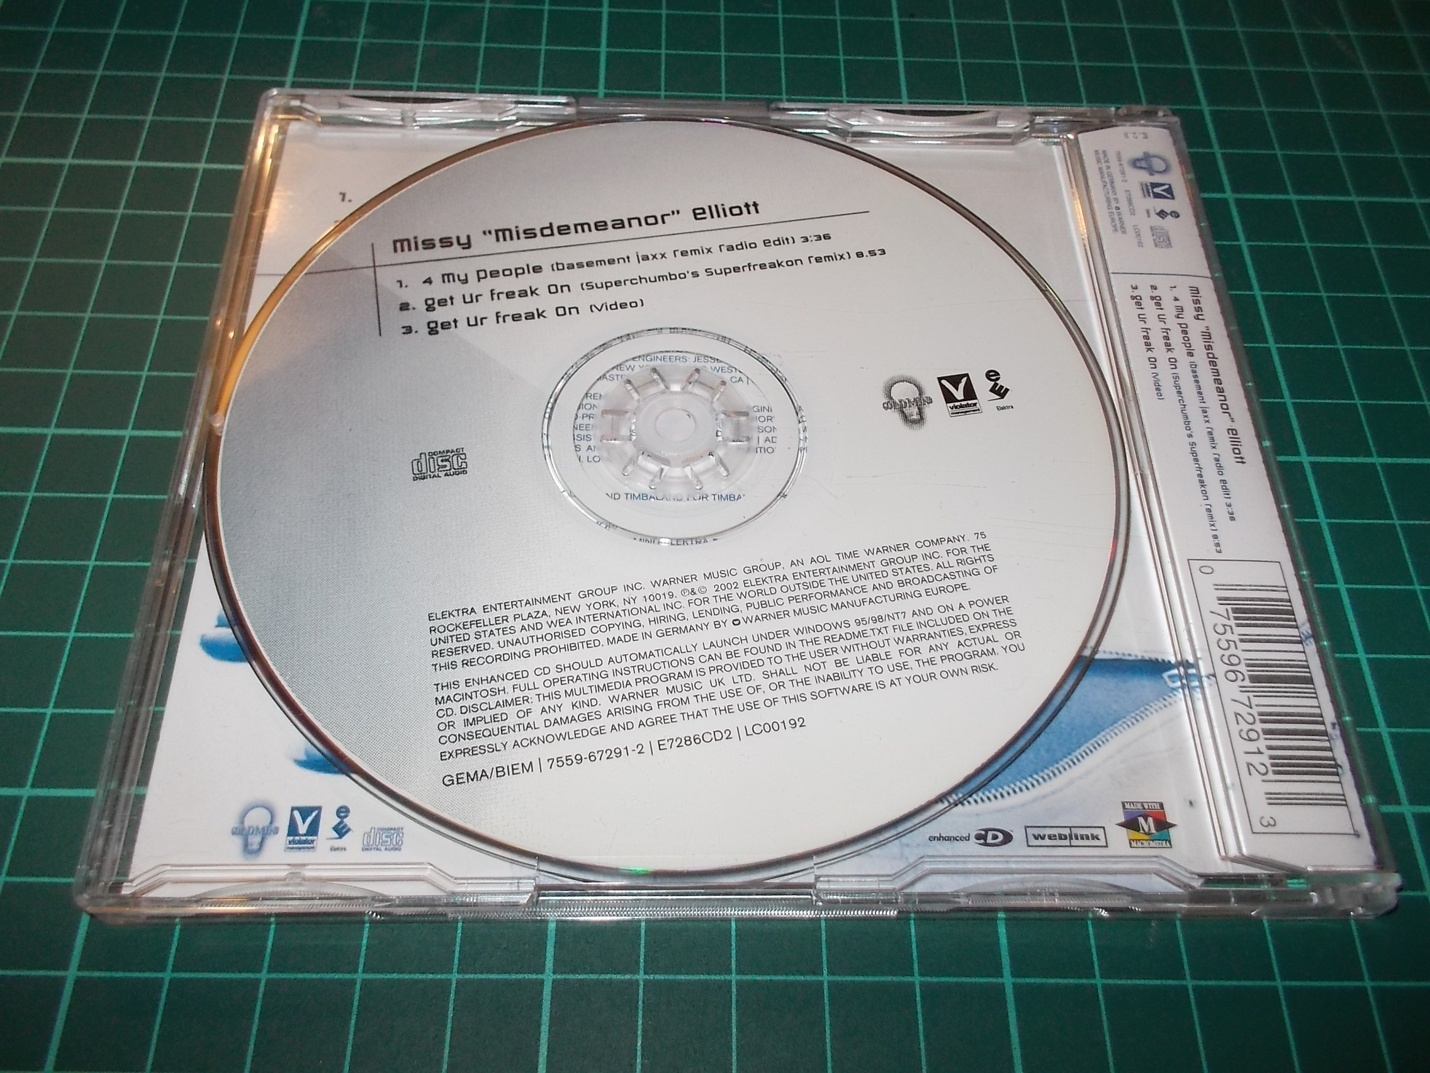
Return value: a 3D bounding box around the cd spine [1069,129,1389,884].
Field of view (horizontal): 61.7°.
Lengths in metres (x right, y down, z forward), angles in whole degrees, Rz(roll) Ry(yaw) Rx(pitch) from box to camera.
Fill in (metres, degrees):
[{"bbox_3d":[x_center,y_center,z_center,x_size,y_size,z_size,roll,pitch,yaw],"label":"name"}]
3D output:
[{"bbox_3d":[0.065,-0.013,0.163,0.017,0.006,0.118,1,60,-2],"label":"cd spine"}]

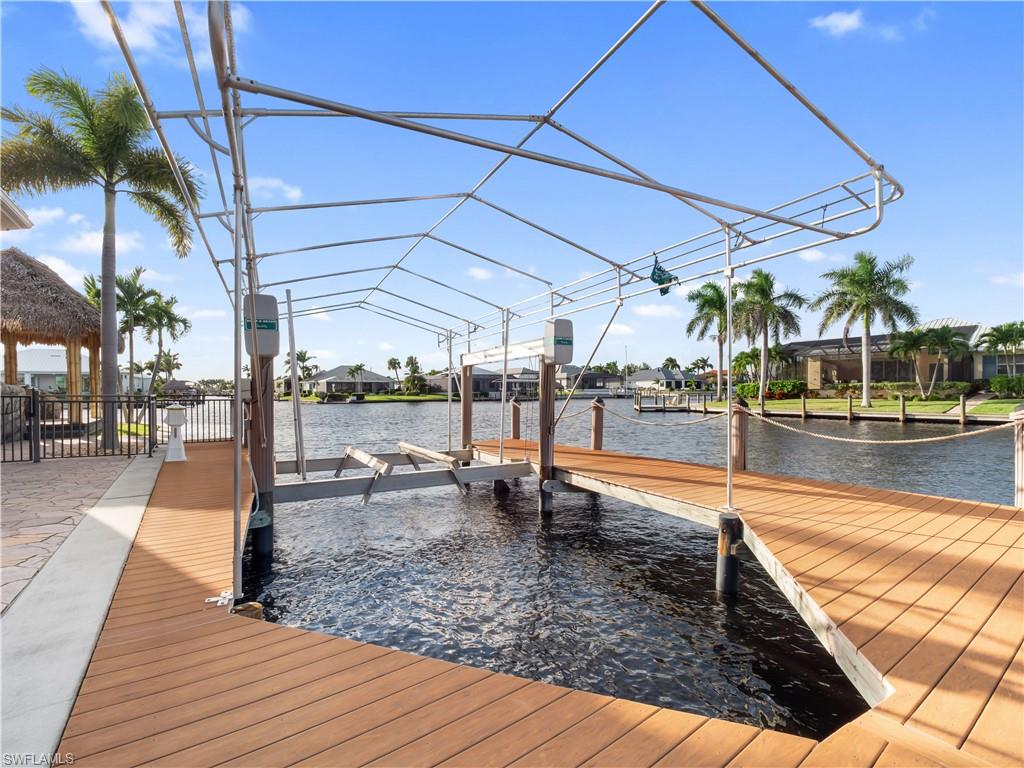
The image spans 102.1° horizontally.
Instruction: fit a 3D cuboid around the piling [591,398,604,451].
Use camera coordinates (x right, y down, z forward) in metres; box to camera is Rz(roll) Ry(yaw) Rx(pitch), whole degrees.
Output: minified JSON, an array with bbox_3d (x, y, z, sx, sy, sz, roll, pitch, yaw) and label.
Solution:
[{"bbox_3d":[1.958,0.907,9.450,0.260,1.221,0.260,0,-1,12],"label":"piling"}]

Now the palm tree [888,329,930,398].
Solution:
[{"bbox_3d":[33.117,-1.687,34.500,3.500,5.874,3.400,0,-1,0],"label":"palm tree"}]

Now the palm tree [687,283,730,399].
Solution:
[{"bbox_3d":[20.050,-4.282,41.000,6.000,11.931,6.000,0,-1,0],"label":"palm tree"}]

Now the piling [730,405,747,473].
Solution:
[{"bbox_3d":[3.856,0.885,7.050,0.280,1.209,0.280,0,-1,0],"label":"piling"}]

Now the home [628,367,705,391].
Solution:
[{"bbox_3d":[39.773,-1.304,108.000,15.000,6.259,14.000,1,-1,-38],"label":"home"}]

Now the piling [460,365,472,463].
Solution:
[{"bbox_3d":[-1.143,0.866,10.400,0.280,2.813,0.280,0,-1,0],"label":"piling"}]

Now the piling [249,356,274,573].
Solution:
[{"bbox_3d":[-3.258,1.001,5.420,0.260,2.775,0.260,1,-1,-31],"label":"piling"}]

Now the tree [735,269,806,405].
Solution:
[{"bbox_3d":[22.429,-4.108,36.000,5.400,11.867,5.400,-1,-1,32],"label":"tree"}]

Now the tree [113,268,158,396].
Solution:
[{"bbox_3d":[-15.477,-1.601,17.000,1.750,6.445,1.750,1,-1,-42],"label":"tree"}]

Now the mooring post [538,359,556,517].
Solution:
[{"bbox_3d":[0.630,0.941,7.350,0.290,2.787,0.290,0,-1,0],"label":"mooring post"}]

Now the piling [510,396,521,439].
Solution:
[{"bbox_3d":[0.109,0.958,11.550,0.260,1.191,0.260,0,-1,1],"label":"piling"}]

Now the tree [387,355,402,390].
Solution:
[{"bbox_3d":[-24.686,-1.943,87.000,3.000,7.458,3.000,0,-1,-16],"label":"tree"}]

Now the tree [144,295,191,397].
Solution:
[{"bbox_3d":[-14.225,-1.026,17.000,1.650,5.296,1.650,1,-1,-40],"label":"tree"}]

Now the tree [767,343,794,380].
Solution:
[{"bbox_3d":[27.233,-1.623,42.000,2.900,5.173,2.900,0,-1,0],"label":"tree"}]

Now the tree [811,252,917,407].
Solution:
[{"bbox_3d":[26.738,-4.127,31.500,8.000,11.753,7.800,0,-1,0],"label":"tree"}]

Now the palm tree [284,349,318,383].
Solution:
[{"bbox_3d":[-41.683,-2.772,82.000,6.700,8.515,6.500,0,-1,0],"label":"palm tree"}]

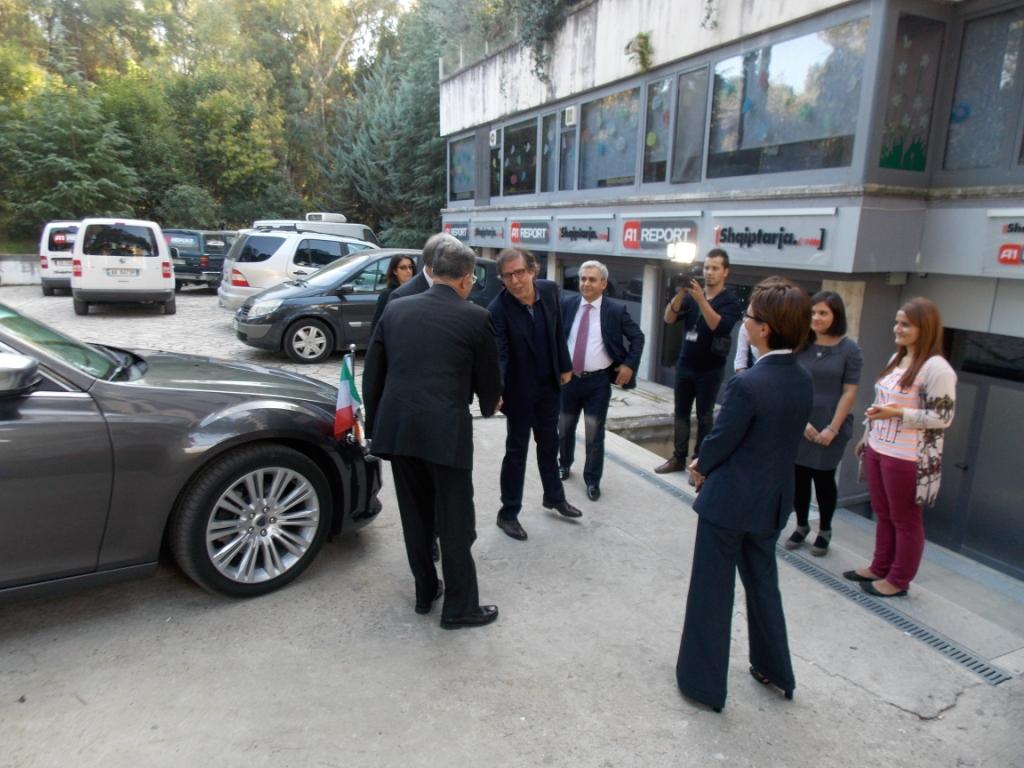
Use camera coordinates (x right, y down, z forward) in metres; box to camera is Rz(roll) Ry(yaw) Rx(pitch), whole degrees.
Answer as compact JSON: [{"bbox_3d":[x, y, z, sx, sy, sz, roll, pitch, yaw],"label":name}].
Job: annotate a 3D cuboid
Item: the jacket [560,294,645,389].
[{"bbox_3d":[0.663,-0.311,5.100,0.620,0.720,0.360,6,14,23],"label":"jacket"}]

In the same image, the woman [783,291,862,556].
[{"bbox_3d":[1.997,0.248,4.375,0.460,1.660,0.330,12,17,41],"label":"woman"}]

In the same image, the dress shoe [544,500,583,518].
[{"bbox_3d":[0.347,0.813,4.617,0.285,0.110,0.105,9,14,30],"label":"dress shoe"}]

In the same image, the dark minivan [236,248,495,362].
[{"bbox_3d":[-2.183,-1.337,11.014,4.300,1.620,1.840,-4,13,-32],"label":"dark minivan"}]

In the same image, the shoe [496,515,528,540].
[{"bbox_3d":[0.008,0.879,4.297,0.103,0.110,0.287,-2,13,-36],"label":"shoe"}]

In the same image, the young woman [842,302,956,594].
[{"bbox_3d":[2.163,0.359,3.801,0.450,1.670,0.480,-4,13,-21],"label":"young woman"}]

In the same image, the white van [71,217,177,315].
[{"bbox_3d":[-8.430,-2.567,14.775,1.810,1.820,4.410,-3,13,-28],"label":"white van"}]

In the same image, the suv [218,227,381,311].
[{"bbox_3d":[-3.698,-2.306,14.354,4.590,1.800,1.840,-8,16,-36],"label":"suv"}]

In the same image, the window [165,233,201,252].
[{"bbox_3d":[-8.938,-3.827,18.400,1.300,0.520,0.100,5,13,17],"label":"window"}]

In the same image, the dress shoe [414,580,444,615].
[{"bbox_3d":[-0.398,1.007,3.359,0.103,0.110,0.287,7,10,8],"label":"dress shoe"}]

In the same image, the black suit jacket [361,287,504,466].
[{"bbox_3d":[-0.386,-0.031,3.220,0.600,0.820,0.400,7,14,24],"label":"black suit jacket"}]

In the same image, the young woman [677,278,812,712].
[{"bbox_3d":[0.915,0.450,2.696,0.480,1.700,0.450,-10,17,-42],"label":"young woman"}]

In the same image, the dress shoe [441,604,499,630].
[{"bbox_3d":[-0.194,1.060,3.180,0.287,0.110,0.103,1,11,-25],"label":"dress shoe"}]

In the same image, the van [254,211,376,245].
[{"bbox_3d":[-5.641,-4.110,21.222,1.900,2.200,4.900,8,14,27],"label":"van"}]

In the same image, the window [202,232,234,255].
[{"bbox_3d":[-7.894,-3.779,18.300,0.060,0.520,1.150,4,13,13],"label":"window"}]

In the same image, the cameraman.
[{"bbox_3d":[1.488,-0.141,5.349,0.600,1.800,0.540,-10,17,-41],"label":"cameraman"}]

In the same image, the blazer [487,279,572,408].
[{"bbox_3d":[0.107,-0.248,4.170,0.540,0.790,0.380,2,13,4],"label":"blazer"}]

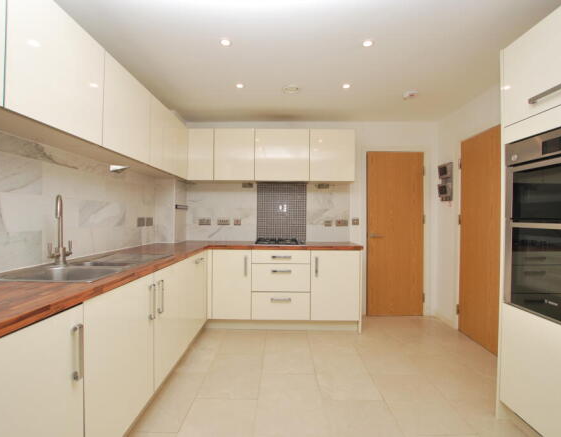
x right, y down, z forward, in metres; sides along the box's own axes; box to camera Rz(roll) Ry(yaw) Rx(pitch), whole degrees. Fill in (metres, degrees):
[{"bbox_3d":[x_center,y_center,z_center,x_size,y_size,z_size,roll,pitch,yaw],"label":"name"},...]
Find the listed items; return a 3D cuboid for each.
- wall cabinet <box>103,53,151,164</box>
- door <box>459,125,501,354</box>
[{"bbox_3d":[-1.198,-0.712,1.908,0.303,0.574,0.587,0,0,0],"label":"wall cabinet"},{"bbox_3d":[1.901,0.190,2.502,0.045,1.980,0.730,0,0,0],"label":"door"}]

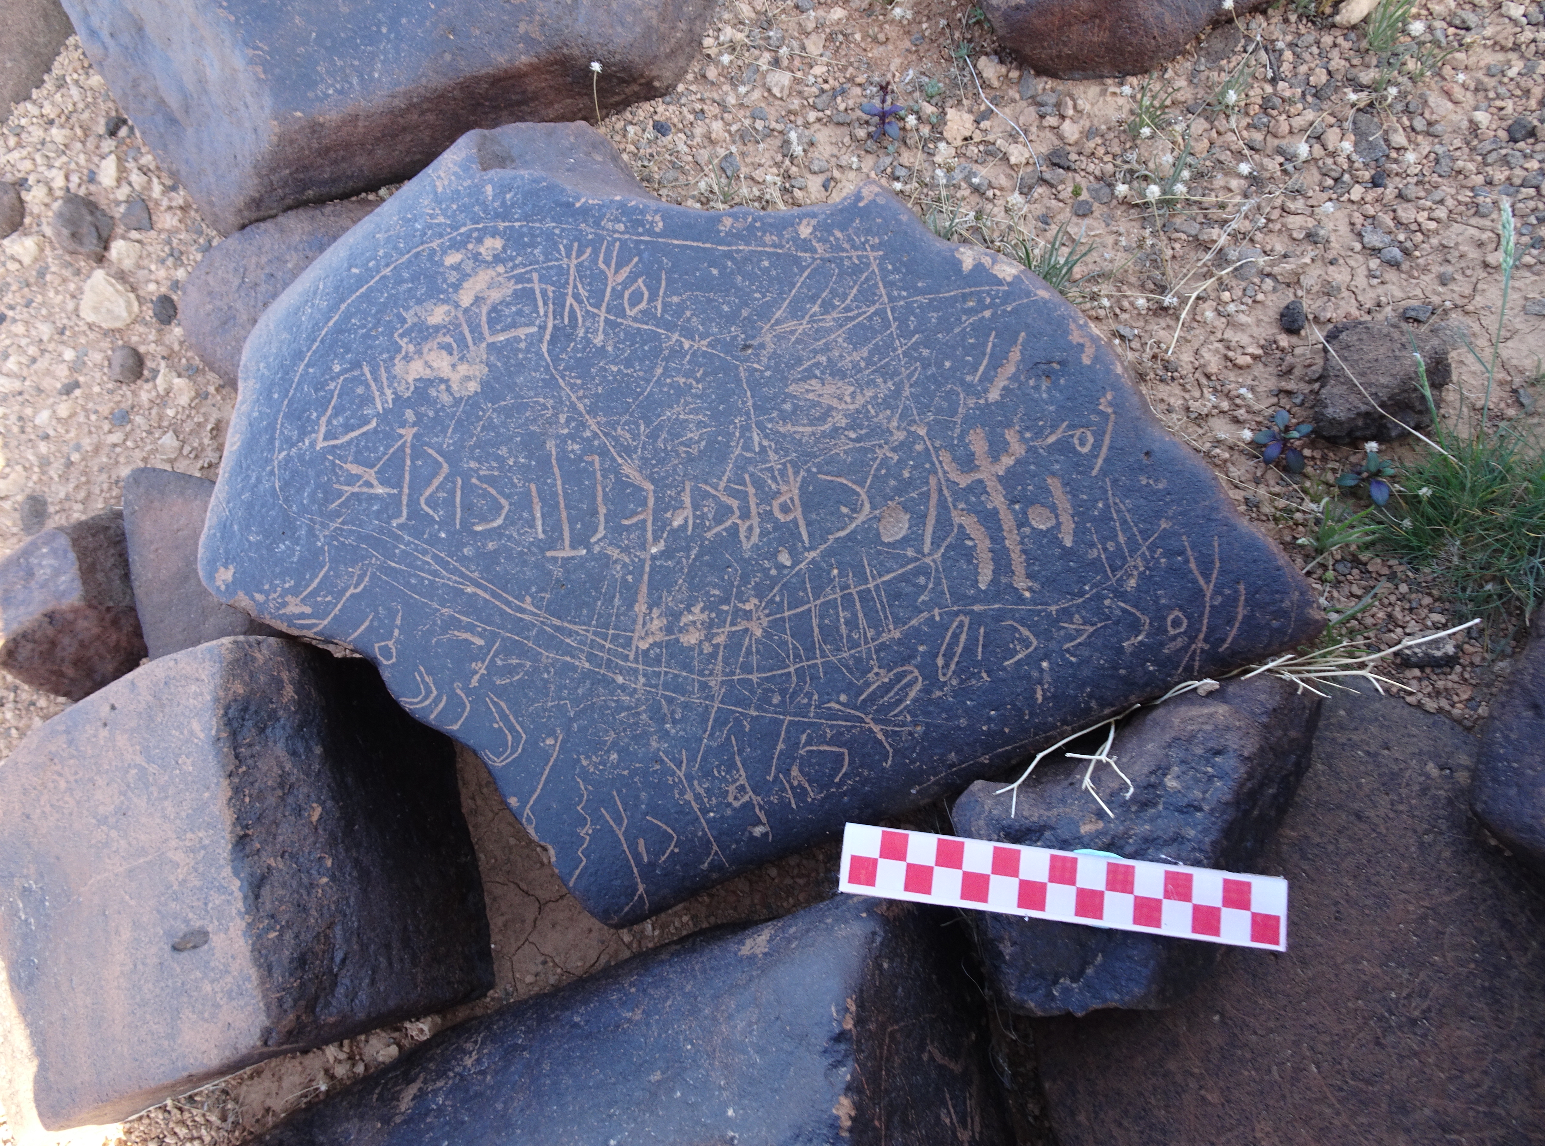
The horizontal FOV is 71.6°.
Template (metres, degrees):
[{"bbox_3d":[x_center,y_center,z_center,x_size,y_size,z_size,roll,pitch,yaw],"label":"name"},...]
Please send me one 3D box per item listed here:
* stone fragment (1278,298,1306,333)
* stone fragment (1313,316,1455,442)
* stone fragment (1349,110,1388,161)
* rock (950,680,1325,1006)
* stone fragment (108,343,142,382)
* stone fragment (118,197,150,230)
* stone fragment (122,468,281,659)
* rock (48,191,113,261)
[{"bbox_3d":[0.260,-0.128,0.535,0.012,0.013,0.018,-1,72,2],"label":"stone fragment"},{"bbox_3d":[0.292,-0.092,0.514,0.059,0.040,0.063,16,73,7],"label":"stone fragment"},{"bbox_3d":[0.319,-0.233,0.572,0.016,0.011,0.031,-6,72,0],"label":"stone fragment"},{"bbox_3d":[0.143,0.106,0.419,0.155,0.080,0.098,-27,73,-7],"label":"rock"},{"bbox_3d":[-0.331,-0.106,0.550,0.015,0.014,0.019,4,72,3],"label":"stone fragment"},{"bbox_3d":[-0.344,-0.194,0.581,0.013,0.010,0.019,-15,72,-3],"label":"stone fragment"},{"bbox_3d":[-0.257,0.000,0.489,0.066,0.060,0.105,-18,72,-4],"label":"stone fragment"},{"bbox_3d":[-0.367,-0.184,0.571,0.034,0.024,0.031,20,74,8],"label":"rock"}]

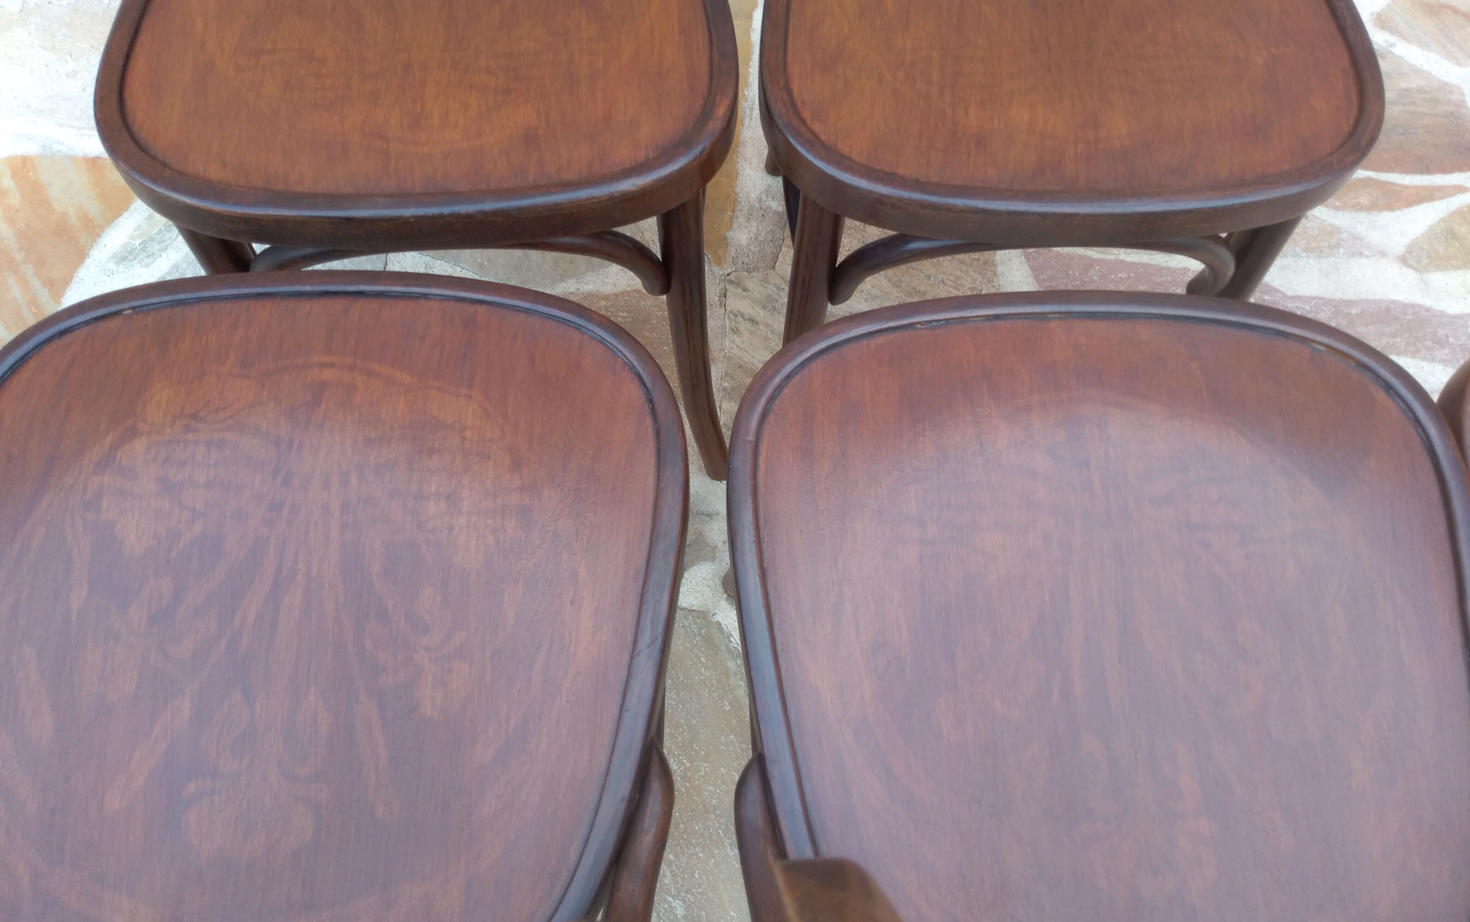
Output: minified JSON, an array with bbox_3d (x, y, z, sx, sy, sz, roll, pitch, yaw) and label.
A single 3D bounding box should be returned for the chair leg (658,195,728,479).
[{"bbox_3d":[-0.027,-0.081,0.906,0.056,0.418,0.047,-1,67,-2],"label":"chair leg"}]

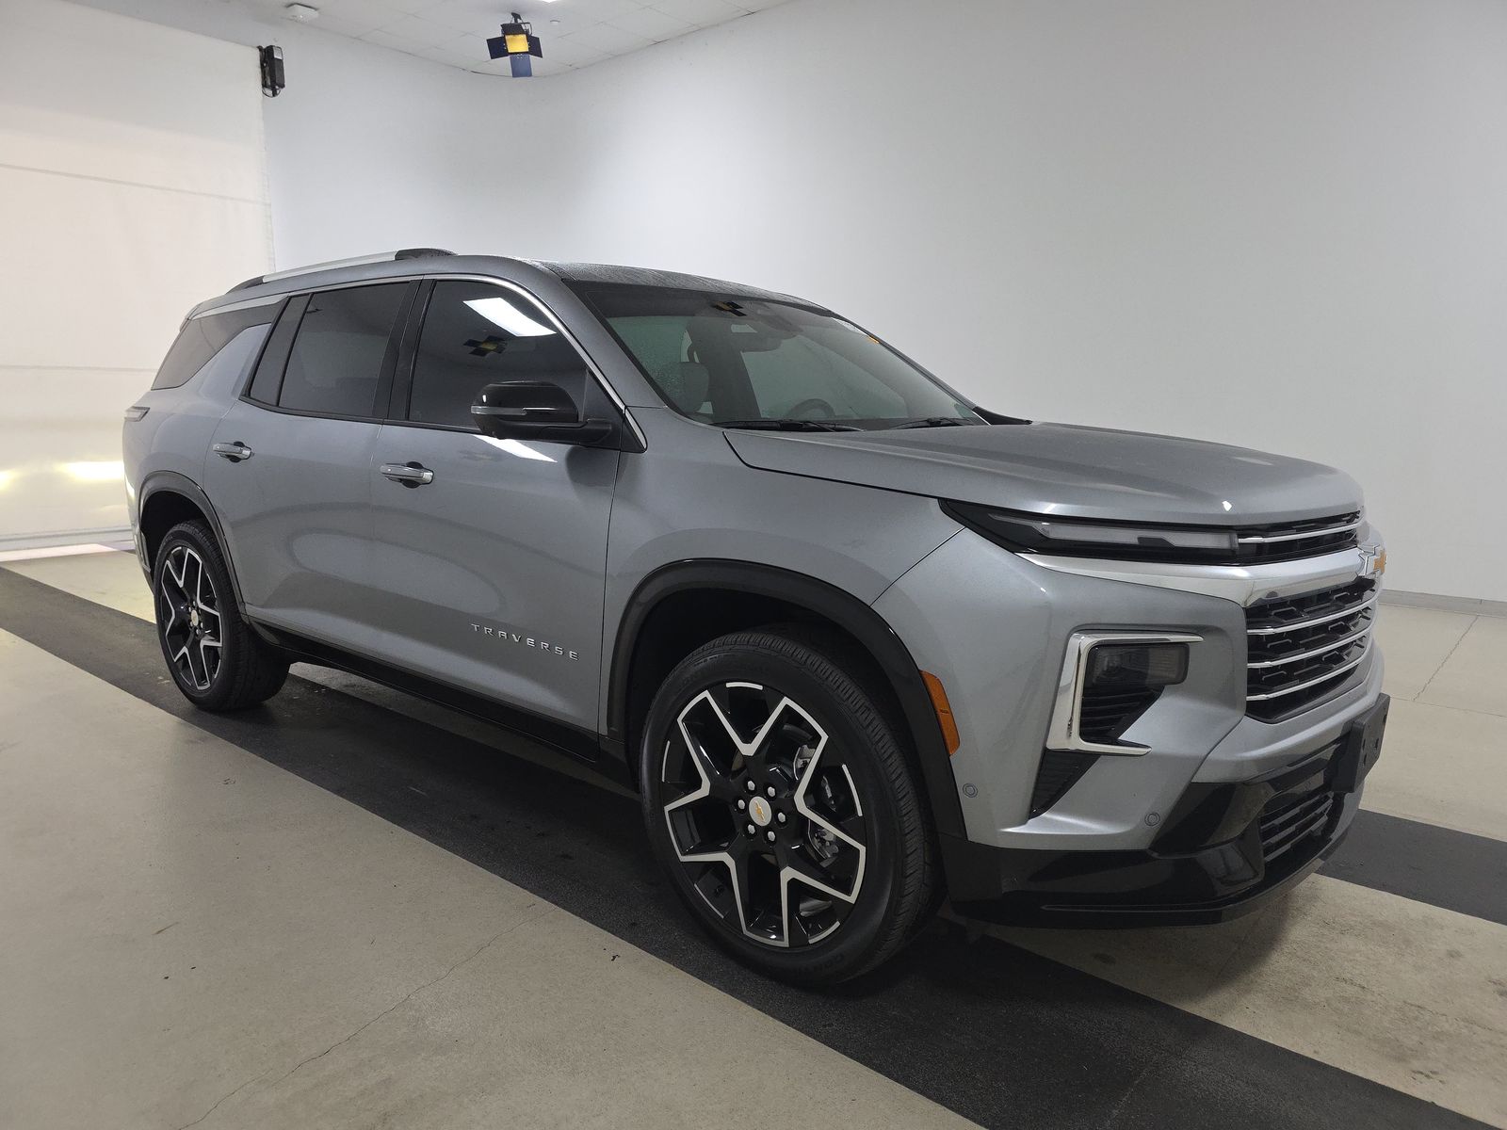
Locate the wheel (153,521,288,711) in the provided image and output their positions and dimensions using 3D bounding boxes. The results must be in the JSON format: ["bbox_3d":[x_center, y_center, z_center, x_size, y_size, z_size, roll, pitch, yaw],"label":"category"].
[{"bbox_3d":[-2.283,0.210,4.287,0.804,0.804,0.262,8,11,39],"label":"wheel"}]

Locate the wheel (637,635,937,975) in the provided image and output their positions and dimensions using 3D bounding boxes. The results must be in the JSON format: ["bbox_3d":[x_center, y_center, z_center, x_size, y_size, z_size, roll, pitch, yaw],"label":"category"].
[{"bbox_3d":[0.079,0.548,2.350,0.804,0.804,0.262,8,12,40],"label":"wheel"}]

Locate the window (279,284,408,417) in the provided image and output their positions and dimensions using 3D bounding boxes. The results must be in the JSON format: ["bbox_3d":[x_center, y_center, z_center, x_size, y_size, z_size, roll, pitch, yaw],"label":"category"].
[{"bbox_3d":[-1.392,-0.735,3.438,0.736,0.471,0.045,8,-10,39],"label":"window"}]

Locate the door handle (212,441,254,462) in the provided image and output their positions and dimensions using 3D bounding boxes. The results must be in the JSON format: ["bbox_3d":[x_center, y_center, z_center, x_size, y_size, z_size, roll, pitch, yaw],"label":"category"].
[{"bbox_3d":[-1.945,-0.425,3.752,0.220,0.070,0.052,8,11,39],"label":"door handle"}]

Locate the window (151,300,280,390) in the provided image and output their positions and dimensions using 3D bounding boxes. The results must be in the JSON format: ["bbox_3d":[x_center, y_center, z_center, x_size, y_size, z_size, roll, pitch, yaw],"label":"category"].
[{"bbox_3d":[-2.255,-0.901,4.210,1.148,0.361,0.070,9,-9,42],"label":"window"}]

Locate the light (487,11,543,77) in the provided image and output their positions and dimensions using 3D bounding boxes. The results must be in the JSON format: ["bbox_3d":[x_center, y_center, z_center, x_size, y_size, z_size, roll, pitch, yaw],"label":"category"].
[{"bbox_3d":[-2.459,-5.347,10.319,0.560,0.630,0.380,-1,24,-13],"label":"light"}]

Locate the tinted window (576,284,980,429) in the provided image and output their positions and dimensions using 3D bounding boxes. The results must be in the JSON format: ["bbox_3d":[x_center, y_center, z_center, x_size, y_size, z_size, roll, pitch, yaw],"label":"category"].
[{"bbox_3d":[0.149,-0.649,3.250,1.560,0.104,0.877,-10,50,-50],"label":"tinted window"}]

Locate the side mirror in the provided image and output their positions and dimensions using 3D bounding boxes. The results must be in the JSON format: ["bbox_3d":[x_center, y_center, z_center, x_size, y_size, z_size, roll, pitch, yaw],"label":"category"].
[{"bbox_3d":[-0.530,-0.388,2.504,0.240,0.148,0.265,8,11,39],"label":"side mirror"}]

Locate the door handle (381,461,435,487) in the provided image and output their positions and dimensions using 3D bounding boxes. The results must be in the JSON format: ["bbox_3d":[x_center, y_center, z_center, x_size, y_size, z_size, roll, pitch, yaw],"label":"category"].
[{"bbox_3d":[-1.036,-0.272,3.011,0.220,0.070,0.052,8,11,39],"label":"door handle"}]

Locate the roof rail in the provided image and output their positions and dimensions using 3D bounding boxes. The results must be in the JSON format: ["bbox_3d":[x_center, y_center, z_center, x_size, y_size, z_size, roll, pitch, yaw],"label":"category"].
[{"bbox_3d":[-1.607,-1.092,3.769,1.640,0.070,0.060,9,12,39],"label":"roof rail"}]

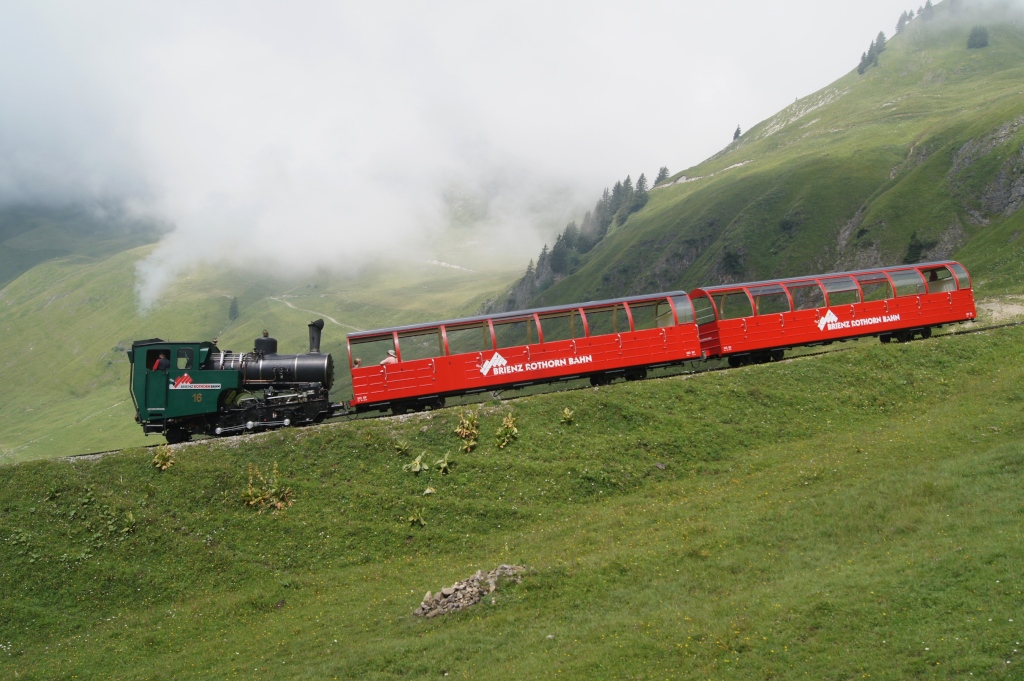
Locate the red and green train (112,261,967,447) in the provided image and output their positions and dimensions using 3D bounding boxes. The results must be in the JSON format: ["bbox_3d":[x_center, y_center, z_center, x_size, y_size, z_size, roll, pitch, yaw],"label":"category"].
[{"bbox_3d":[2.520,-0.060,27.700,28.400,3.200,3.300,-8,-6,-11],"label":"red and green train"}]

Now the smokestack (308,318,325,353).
[{"bbox_3d":[-5.997,-0.123,26.152,0.460,1.070,0.410,-1,-9,-1],"label":"smokestack"}]

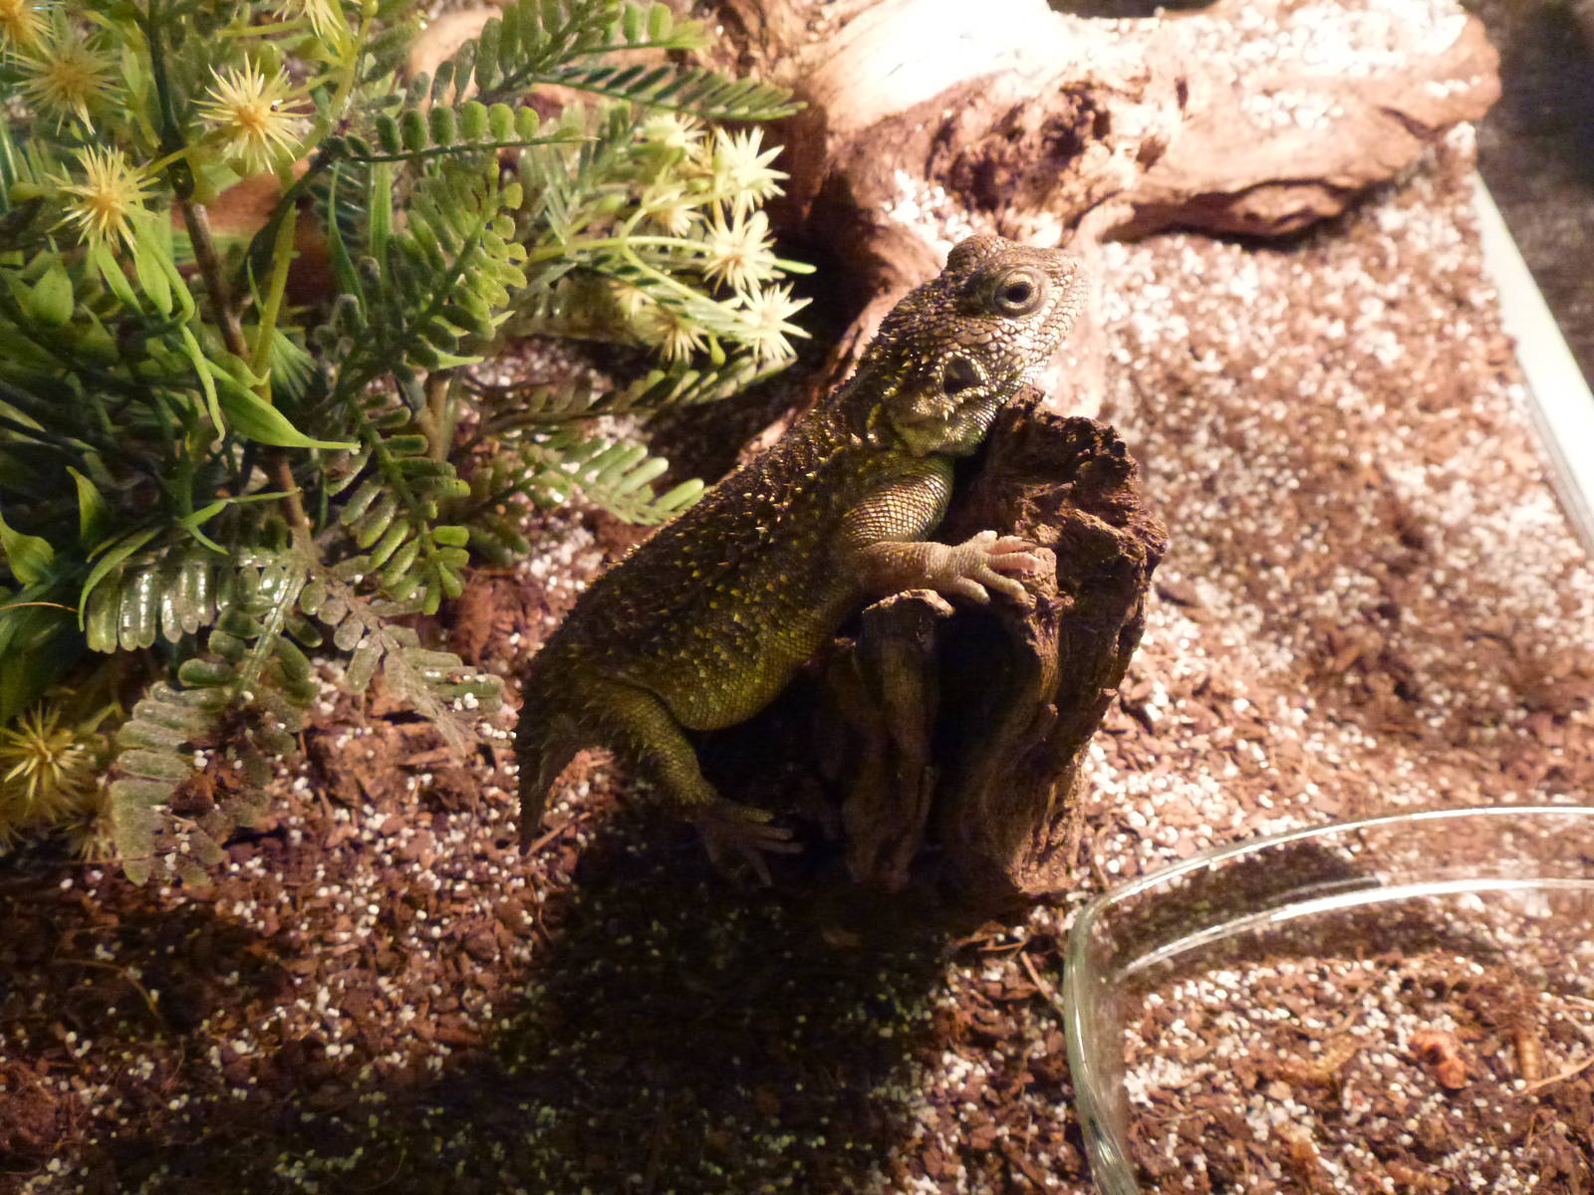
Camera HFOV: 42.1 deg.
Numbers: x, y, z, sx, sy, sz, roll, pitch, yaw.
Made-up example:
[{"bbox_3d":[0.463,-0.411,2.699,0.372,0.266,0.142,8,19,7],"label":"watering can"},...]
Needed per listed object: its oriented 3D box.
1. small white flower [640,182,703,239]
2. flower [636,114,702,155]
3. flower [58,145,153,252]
[{"bbox_3d":[-0.035,-0.104,0.560,0.018,0.017,0.015,-32,23,-27],"label":"small white flower"},{"bbox_3d":[-0.034,-0.125,0.560,0.019,0.015,0.016,11,6,10],"label":"flower"},{"bbox_3d":[-0.152,-0.088,0.455,0.021,0.016,0.022,-9,74,-9],"label":"flower"}]

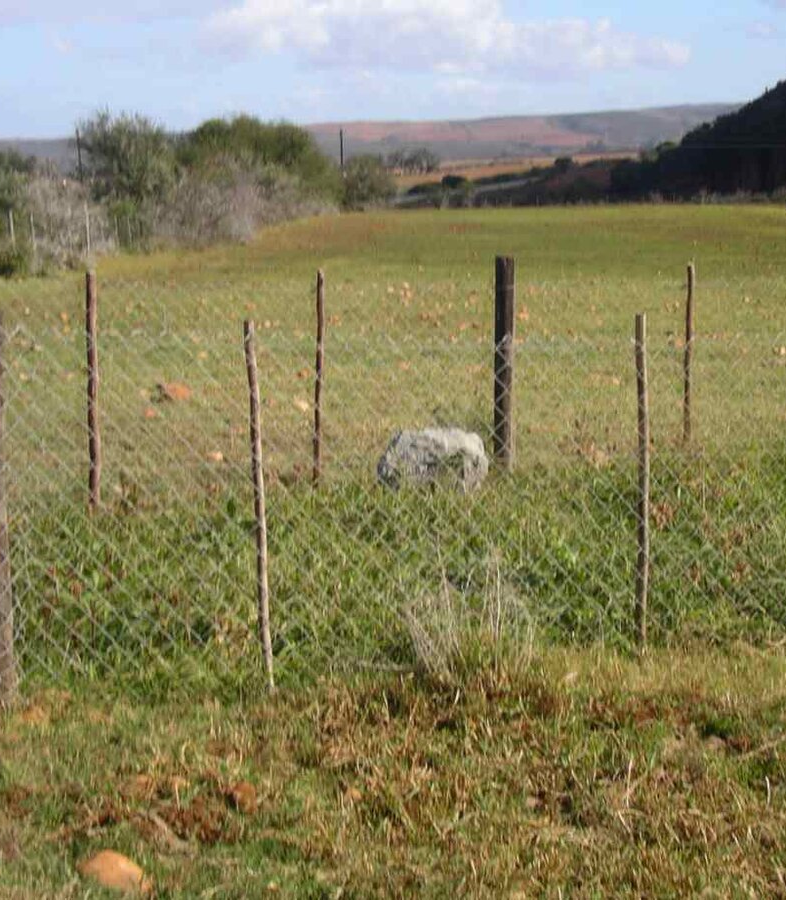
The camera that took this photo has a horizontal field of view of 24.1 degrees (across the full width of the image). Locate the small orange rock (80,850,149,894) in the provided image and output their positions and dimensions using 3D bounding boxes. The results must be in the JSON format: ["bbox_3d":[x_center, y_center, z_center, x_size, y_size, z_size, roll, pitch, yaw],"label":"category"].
[{"bbox_3d":[-0.658,0.986,4.297,0.160,0.085,0.125,0,8,0],"label":"small orange rock"}]

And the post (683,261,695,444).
[{"bbox_3d":[1.928,-0.630,11.959,0.055,1.191,0.055,1,8,9],"label":"post"}]

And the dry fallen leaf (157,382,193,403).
[{"bbox_3d":[-1.752,-0.472,14.654,0.280,0.145,0.240,-1,8,-7],"label":"dry fallen leaf"}]

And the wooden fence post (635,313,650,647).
[{"bbox_3d":[0.859,0.118,6.348,0.042,1.179,0.042,-1,8,0],"label":"wooden fence post"}]

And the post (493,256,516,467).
[{"bbox_3d":[0.622,-0.479,10.316,0.110,1.203,0.110,0,8,0],"label":"post"}]

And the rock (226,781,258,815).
[{"bbox_3d":[-0.395,0.912,4.820,0.080,0.070,0.060,0,8,0],"label":"rock"}]

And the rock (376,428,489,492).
[{"bbox_3d":[0.209,0.042,9.685,0.575,0.340,0.440,0,8,0],"label":"rock"}]

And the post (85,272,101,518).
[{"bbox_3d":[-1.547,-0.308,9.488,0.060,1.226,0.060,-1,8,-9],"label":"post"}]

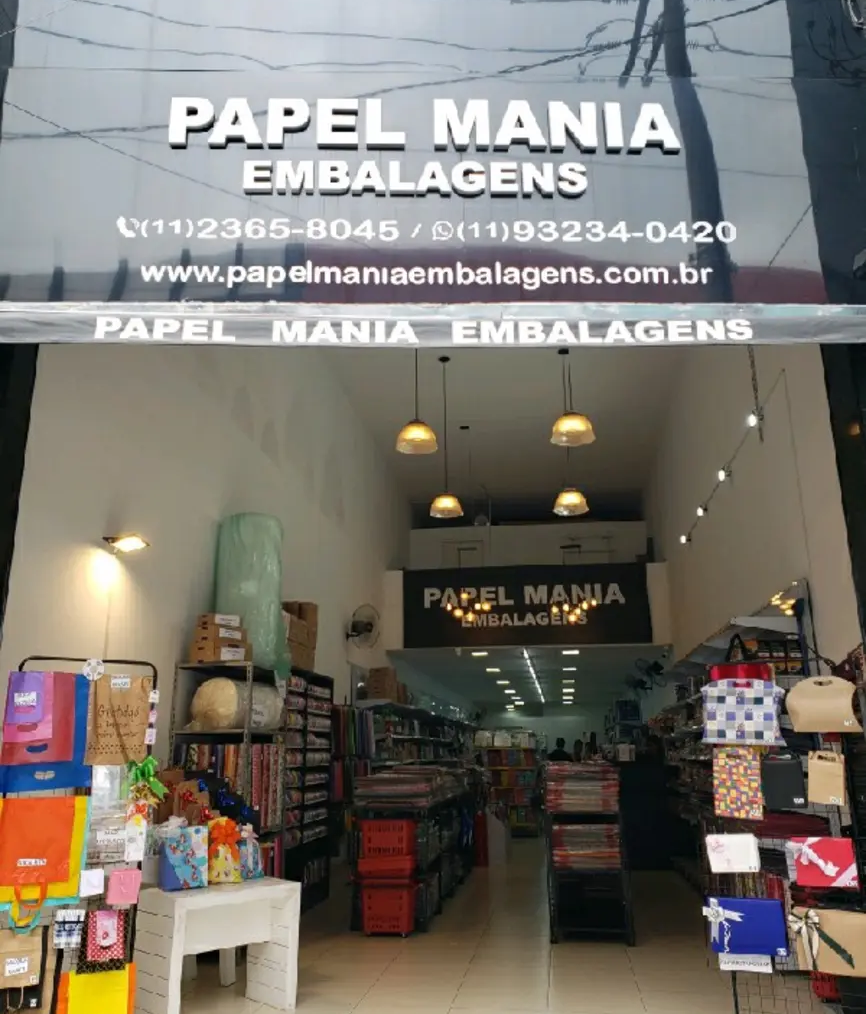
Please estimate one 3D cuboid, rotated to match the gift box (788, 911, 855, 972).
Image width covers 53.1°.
[{"bbox_3d":[1.623,1.810,3.621,0.262,0.237,0.039,-8,-18,24],"label":"gift box"}]

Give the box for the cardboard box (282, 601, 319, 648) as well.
[{"bbox_3d":[-1.491,1.270,9.365,0.400,0.500,0.550,-3,-16,8],"label":"cardboard box"}]

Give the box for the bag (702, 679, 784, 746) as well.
[{"bbox_3d":[1.421,0.939,3.969,0.358,0.310,0.097,-8,-18,24],"label":"bag"}]

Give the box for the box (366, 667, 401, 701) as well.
[{"bbox_3d":[-0.804,2.772,13.459,0.330,0.500,0.500,-3,-16,8],"label":"box"}]

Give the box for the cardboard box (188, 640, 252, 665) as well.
[{"bbox_3d":[-1.607,1.132,6.598,0.262,0.160,0.358,-11,-19,31],"label":"cardboard box"}]

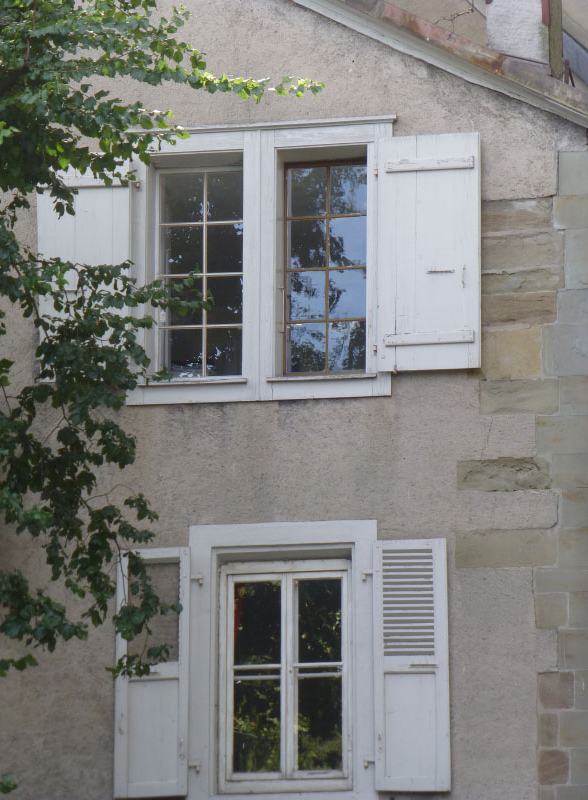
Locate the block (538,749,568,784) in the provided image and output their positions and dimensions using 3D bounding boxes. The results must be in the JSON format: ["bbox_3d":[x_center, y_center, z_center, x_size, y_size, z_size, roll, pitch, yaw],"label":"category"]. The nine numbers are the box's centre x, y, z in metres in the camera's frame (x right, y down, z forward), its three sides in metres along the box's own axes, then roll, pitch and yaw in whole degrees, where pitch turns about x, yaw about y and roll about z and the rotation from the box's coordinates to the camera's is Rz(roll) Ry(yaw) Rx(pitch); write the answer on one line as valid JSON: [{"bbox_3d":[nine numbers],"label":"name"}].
[{"bbox_3d":[1.703,2.408,23.190,0.201,0.232,0.200,-2,-15,9],"label":"block"}]

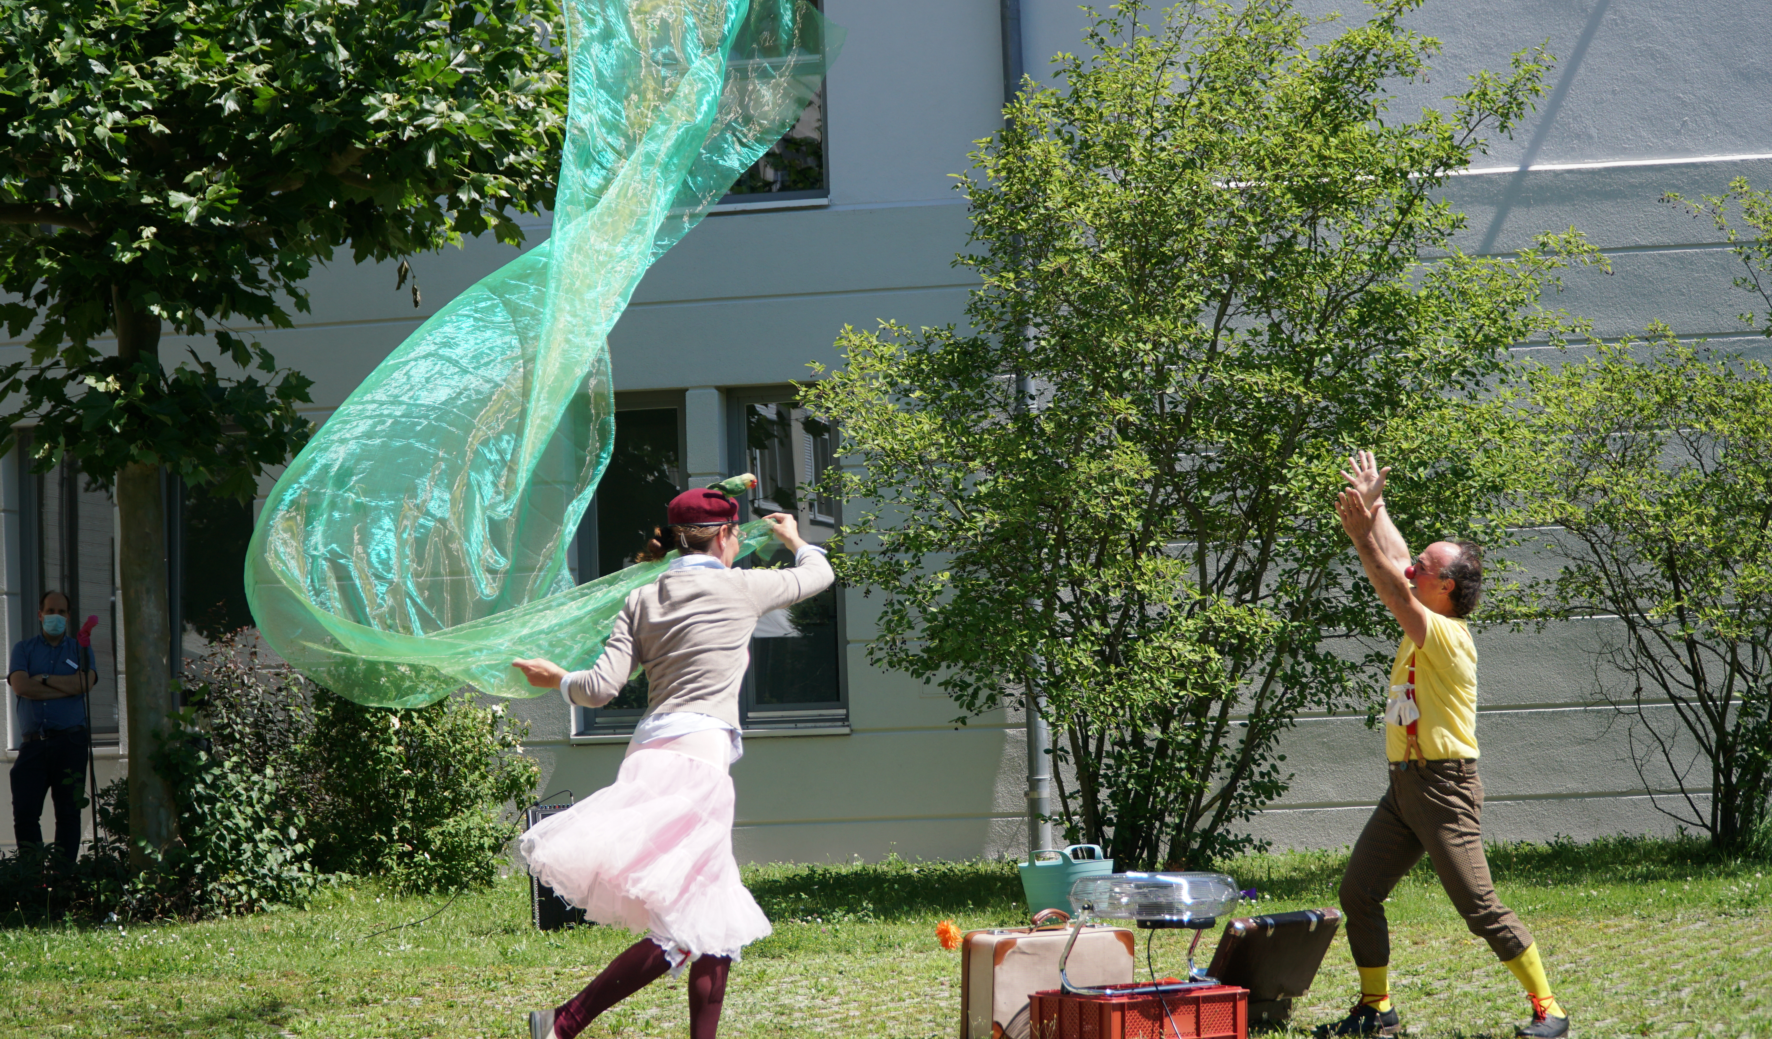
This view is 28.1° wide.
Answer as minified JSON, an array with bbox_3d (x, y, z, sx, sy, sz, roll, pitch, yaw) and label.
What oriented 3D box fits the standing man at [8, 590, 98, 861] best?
[{"bbox_3d":[-4.559,1.278,19.400,0.520,1.790,0.340,-2,-4,-1],"label":"standing man"}]

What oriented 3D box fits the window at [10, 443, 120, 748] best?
[{"bbox_3d":[-4.965,0.427,21.450,0.660,1.950,0.180,-2,-2,9],"label":"window"}]

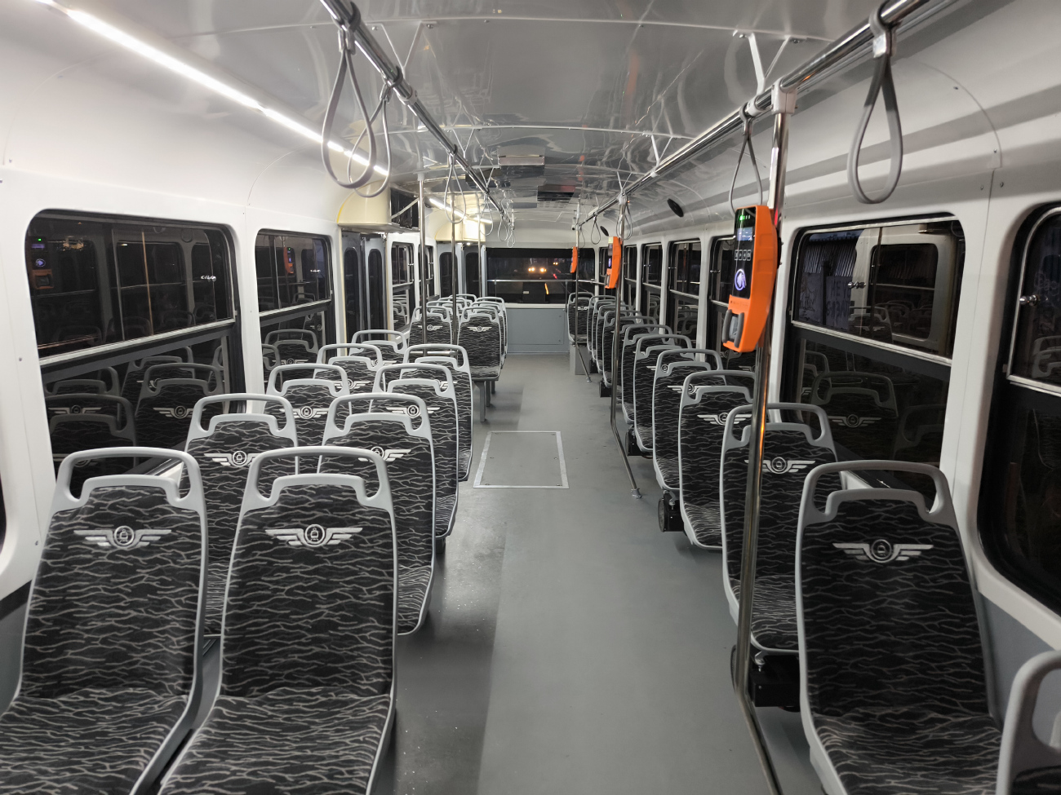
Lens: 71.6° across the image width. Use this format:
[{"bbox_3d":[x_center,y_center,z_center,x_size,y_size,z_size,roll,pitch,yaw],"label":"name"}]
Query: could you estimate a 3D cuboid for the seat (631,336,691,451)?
[{"bbox_3d":[0.824,-0.037,4.299,0.425,0.607,0.600,0,11,0],"label":"seat"}]

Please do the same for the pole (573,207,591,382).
[{"bbox_3d":[0.643,-1.216,8.869,0.217,2.090,0.060,0,11,0],"label":"pole"}]

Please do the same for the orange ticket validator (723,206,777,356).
[{"bbox_3d":[0.488,-0.262,1.648,0.072,0.318,0.119,-1,11,-6],"label":"orange ticket validator"}]

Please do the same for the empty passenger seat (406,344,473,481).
[{"bbox_3d":[-0.508,0.067,3.709,0.425,0.607,0.600,0,11,0],"label":"empty passenger seat"}]

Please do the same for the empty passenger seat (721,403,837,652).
[{"bbox_3d":[0.849,0.371,2.308,0.420,0.622,0.578,0,11,0],"label":"empty passenger seat"}]

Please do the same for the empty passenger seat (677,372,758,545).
[{"bbox_3d":[0.816,0.228,2.899,0.425,0.607,0.600,0,11,0],"label":"empty passenger seat"}]

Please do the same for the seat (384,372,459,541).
[{"bbox_3d":[-0.512,0.202,2.997,0.425,0.607,0.600,0,11,0],"label":"seat"}]

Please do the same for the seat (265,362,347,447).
[{"bbox_3d":[-1.013,0.201,3.139,0.420,0.622,0.578,0,11,0],"label":"seat"}]

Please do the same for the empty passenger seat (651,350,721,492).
[{"bbox_3d":[0.820,0.096,3.599,0.425,0.607,0.600,0,11,0],"label":"empty passenger seat"}]

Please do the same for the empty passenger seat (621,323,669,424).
[{"bbox_3d":[0.870,-0.181,5.209,0.420,0.622,0.578,0,11,0],"label":"empty passenger seat"}]

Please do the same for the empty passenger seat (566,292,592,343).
[{"bbox_3d":[0.688,-1.020,9.507,0.425,0.607,0.600,0,11,0],"label":"empty passenger seat"}]

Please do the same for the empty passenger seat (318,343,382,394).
[{"bbox_3d":[-1.007,0.057,3.897,0.420,0.622,0.578,0,11,0],"label":"empty passenger seat"}]

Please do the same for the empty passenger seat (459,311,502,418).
[{"bbox_3d":[-0.503,-0.317,7.098,0.420,1.077,0.578,0,11,0],"label":"empty passenger seat"}]

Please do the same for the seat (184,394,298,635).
[{"bbox_3d":[-0.976,0.333,2.286,0.425,0.607,0.600,0,11,0],"label":"seat"}]

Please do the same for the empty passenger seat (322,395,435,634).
[{"bbox_3d":[-0.536,0.347,2.388,0.420,0.622,0.578,0,11,0],"label":"empty passenger seat"}]

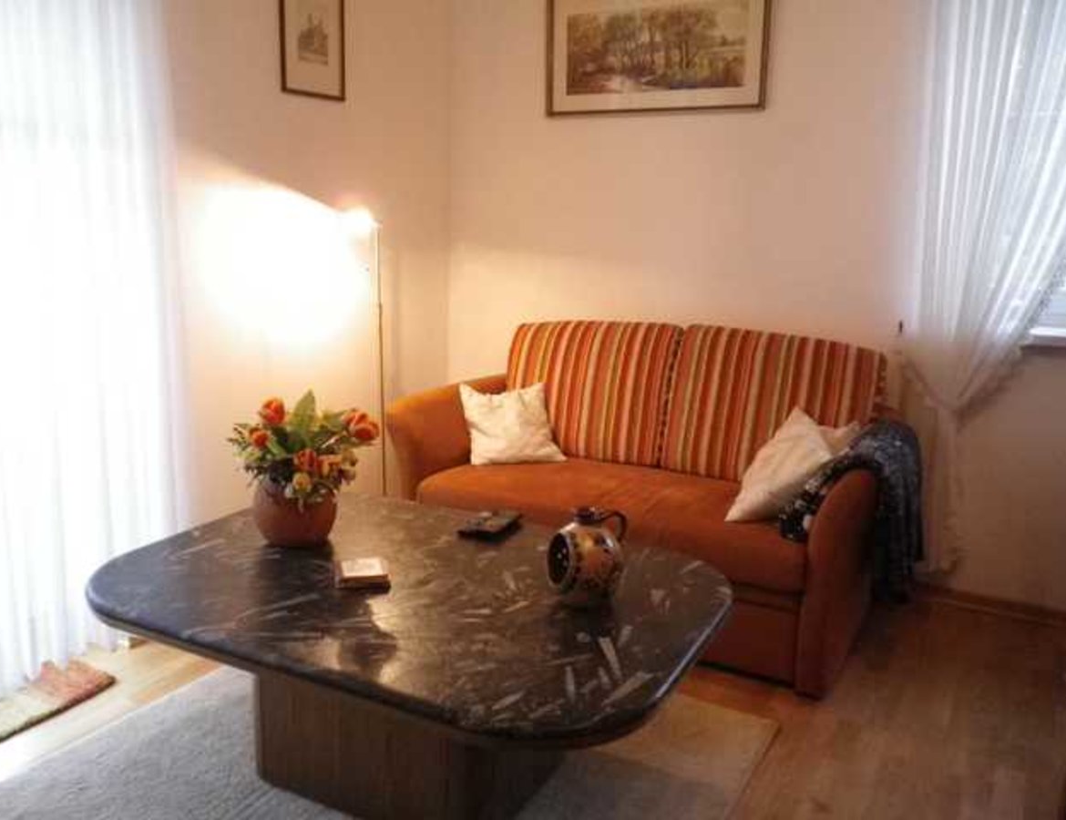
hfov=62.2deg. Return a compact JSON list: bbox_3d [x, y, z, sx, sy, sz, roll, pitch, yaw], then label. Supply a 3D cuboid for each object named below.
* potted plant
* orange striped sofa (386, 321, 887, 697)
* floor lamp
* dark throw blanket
[{"bbox_3d":[-0.587,0.146,2.217,0.356,0.373,0.341,1,13,0],"label":"potted plant"},{"bbox_3d":[0.382,0.196,3.034,1.624,0.897,0.823,8,15,29],"label":"orange striped sofa"},{"bbox_3d":[-0.575,-0.065,3.247,0.236,1.277,0.288,8,15,29],"label":"floor lamp"},{"bbox_3d":[0.964,0.317,2.639,0.334,0.570,0.589,8,15,29],"label":"dark throw blanket"}]

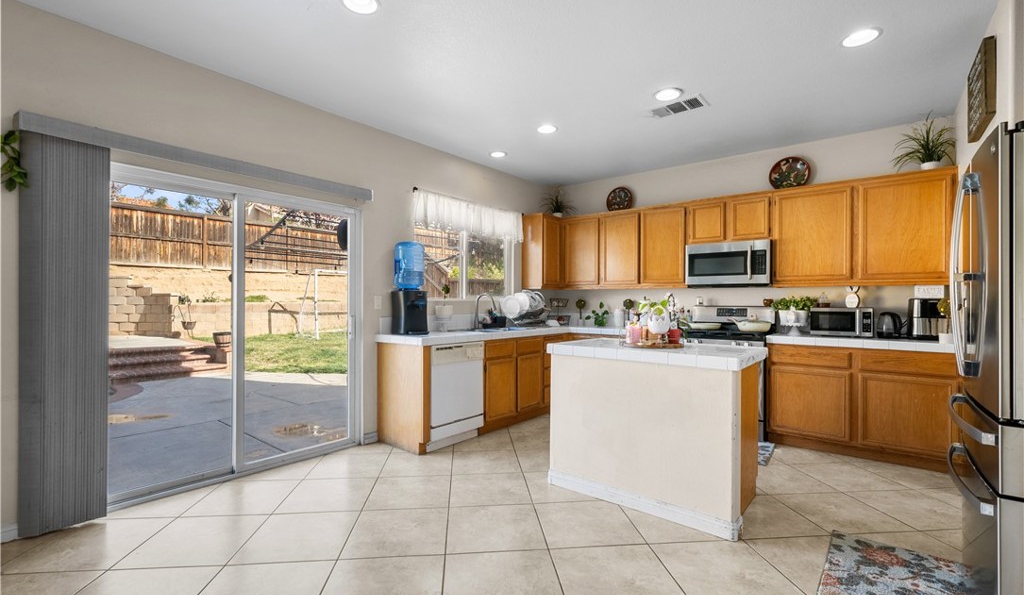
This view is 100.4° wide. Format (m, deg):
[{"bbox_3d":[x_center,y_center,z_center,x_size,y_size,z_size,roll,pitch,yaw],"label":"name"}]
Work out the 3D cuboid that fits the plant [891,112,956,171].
[{"bbox_3d":[3.310,-1.213,3.445,0.385,0.450,0.360,0,-1,38],"label":"plant"}]

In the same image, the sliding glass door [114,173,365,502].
[{"bbox_3d":[-1.869,0.244,2.962,0.100,2.000,1.760,0,0,39],"label":"sliding glass door"}]

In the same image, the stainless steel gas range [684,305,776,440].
[{"bbox_3d":[2.088,0.692,4.167,0.765,1.190,0.680,0,-1,38],"label":"stainless steel gas range"}]

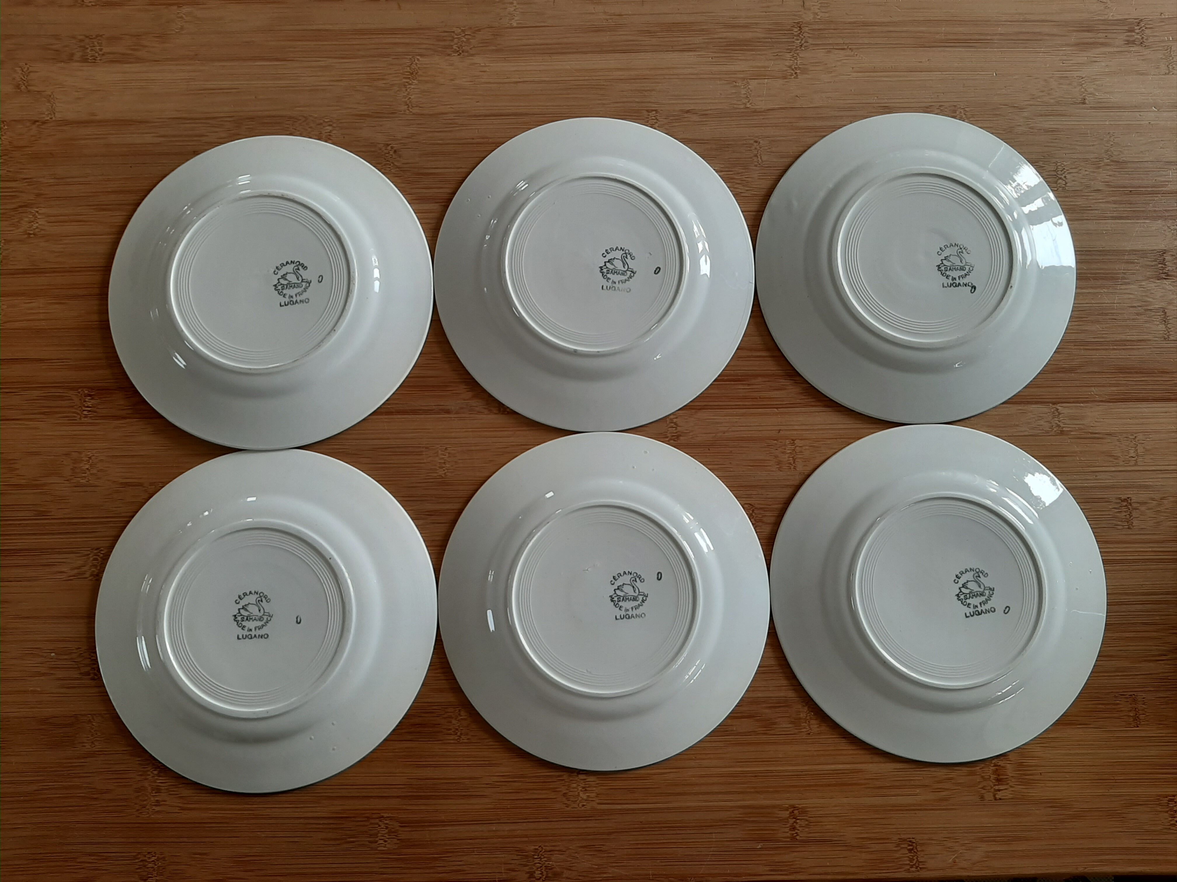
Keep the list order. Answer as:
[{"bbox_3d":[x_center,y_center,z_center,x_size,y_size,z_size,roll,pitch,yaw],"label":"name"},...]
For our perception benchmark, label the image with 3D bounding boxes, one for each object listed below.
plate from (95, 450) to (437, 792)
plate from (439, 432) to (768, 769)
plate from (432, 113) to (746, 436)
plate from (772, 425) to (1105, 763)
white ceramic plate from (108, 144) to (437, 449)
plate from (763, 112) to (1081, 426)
[{"bbox_3d":[-0.190,0.103,0.516,0.200,0.019,0.200,0,83,0],"label":"plate"},{"bbox_3d":[0.010,0.092,0.518,0.200,0.019,0.200,0,83,0],"label":"plate"},{"bbox_3d":[0.004,-0.106,0.541,0.200,0.019,0.200,0,83,0],"label":"plate"},{"bbox_3d":[0.209,0.088,0.520,0.200,0.019,0.200,0,83,0],"label":"plate"},{"bbox_3d":[-0.195,-0.094,0.538,0.200,0.019,0.200,0,83,0],"label":"white ceramic plate"},{"bbox_3d":[0.204,-0.110,0.542,0.200,0.019,0.200,0,83,0],"label":"plate"}]

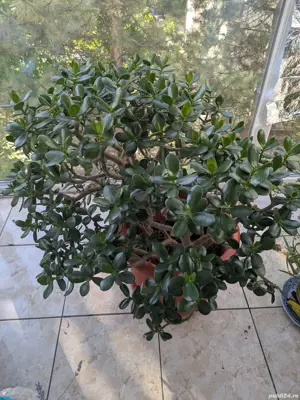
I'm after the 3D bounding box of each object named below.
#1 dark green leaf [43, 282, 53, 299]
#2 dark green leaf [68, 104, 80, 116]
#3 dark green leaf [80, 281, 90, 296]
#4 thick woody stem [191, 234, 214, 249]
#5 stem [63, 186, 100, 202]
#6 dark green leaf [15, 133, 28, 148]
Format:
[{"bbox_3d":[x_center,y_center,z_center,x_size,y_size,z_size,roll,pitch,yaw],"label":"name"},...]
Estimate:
[{"bbox_3d":[-0.378,0.336,1.075,0.039,0.012,0.064,9,66,39],"label":"dark green leaf"},{"bbox_3d":[-0.232,-0.274,0.886,0.036,0.042,0.013,9,39,-12],"label":"dark green leaf"},{"bbox_3d":[-0.237,0.329,1.075,0.036,0.012,0.059,13,72,14],"label":"dark green leaf"},{"bbox_3d":[0.152,0.120,0.834,0.075,0.034,0.034,-24,78,5],"label":"thick woody stem"},{"bbox_3d":[-0.237,-0.021,0.998,0.135,0.050,0.045,-11,44,-12],"label":"stem"},{"bbox_3d":[-0.376,-0.174,0.845,0.030,0.014,0.058,39,73,-13],"label":"dark green leaf"}]

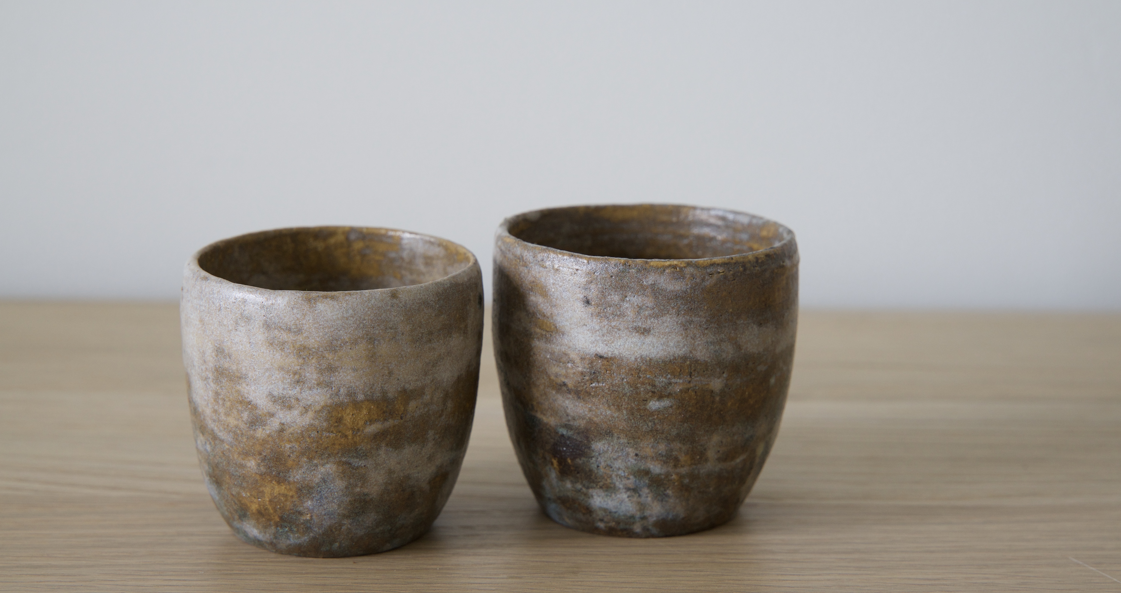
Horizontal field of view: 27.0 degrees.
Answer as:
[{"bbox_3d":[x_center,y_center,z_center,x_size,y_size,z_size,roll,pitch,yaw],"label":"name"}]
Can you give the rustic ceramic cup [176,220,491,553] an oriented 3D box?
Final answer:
[{"bbox_3d":[-0.064,0.027,0.654,0.084,0.077,0.084,1,14,0],"label":"rustic ceramic cup"}]

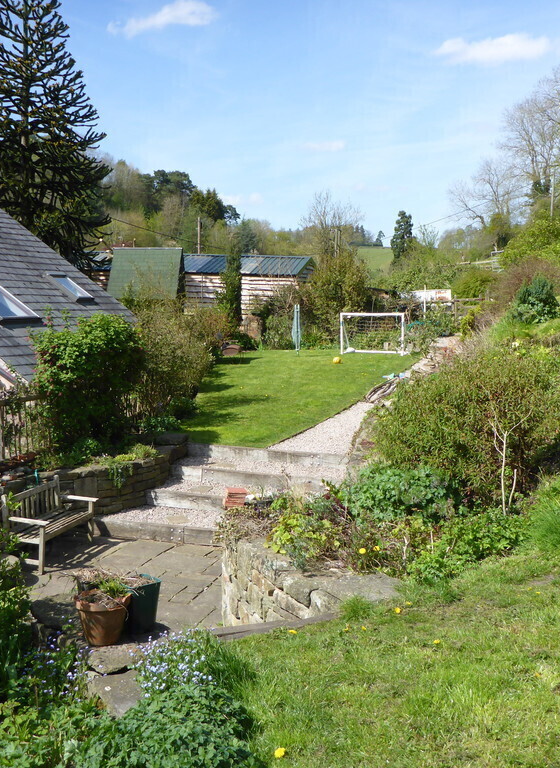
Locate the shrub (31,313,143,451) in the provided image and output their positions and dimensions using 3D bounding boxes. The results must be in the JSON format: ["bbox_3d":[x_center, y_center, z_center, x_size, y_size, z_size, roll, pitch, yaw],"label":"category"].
[{"bbox_3d":[-3.107,-0.056,13.300,1.650,2.100,1.550,1,6,0],"label":"shrub"}]

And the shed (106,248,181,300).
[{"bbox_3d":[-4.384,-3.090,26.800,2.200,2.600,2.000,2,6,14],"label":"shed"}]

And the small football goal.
[{"bbox_3d":[2.728,-1.464,23.966,1.830,1.220,0.800,2,6,14],"label":"small football goal"}]

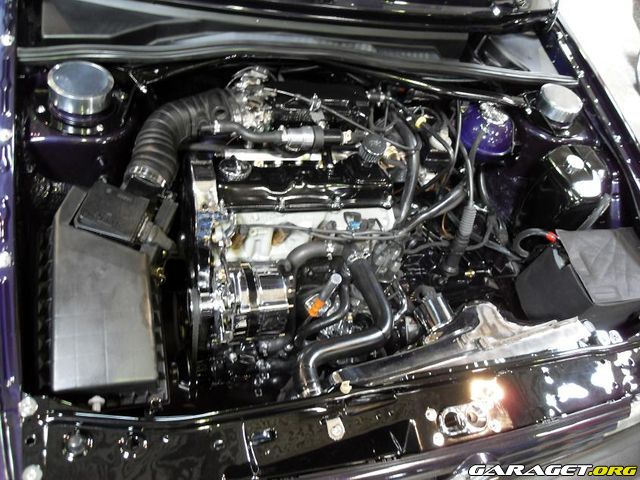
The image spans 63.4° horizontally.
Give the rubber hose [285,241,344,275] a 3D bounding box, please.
[{"bbox_3d":[-0.017,0.034,1.066,0.121,0.067,0.047,-2,55,-18],"label":"rubber hose"}]

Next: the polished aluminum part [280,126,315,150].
[{"bbox_3d":[-0.045,-0.214,1.080,0.070,0.045,0.045,-4,57,-22],"label":"polished aluminum part"}]

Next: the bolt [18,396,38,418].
[{"bbox_3d":[-0.383,0.220,0.680,0.023,0.013,0.023,-4,57,-22],"label":"bolt"}]

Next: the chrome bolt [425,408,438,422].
[{"bbox_3d":[0.166,0.261,0.772,0.018,0.010,0.018,8,53,-11],"label":"chrome bolt"}]

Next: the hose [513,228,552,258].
[{"bbox_3d":[0.473,0.006,1.166,0.065,0.077,0.046,-2,55,-18],"label":"hose"}]

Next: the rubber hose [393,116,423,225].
[{"bbox_3d":[0.191,-0.158,1.122,0.069,0.141,0.210,-2,55,-18],"label":"rubber hose"}]

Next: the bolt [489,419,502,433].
[{"bbox_3d":[0.279,0.296,0.826,0.018,0.009,0.018,-4,57,-22],"label":"bolt"}]

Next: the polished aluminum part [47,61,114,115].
[{"bbox_3d":[-0.436,-0.279,0.952,0.109,0.037,0.109,-2,55,-19],"label":"polished aluminum part"}]

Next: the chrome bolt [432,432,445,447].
[{"bbox_3d":[0.179,0.303,0.786,0.017,0.009,0.017,-4,57,-22],"label":"chrome bolt"}]

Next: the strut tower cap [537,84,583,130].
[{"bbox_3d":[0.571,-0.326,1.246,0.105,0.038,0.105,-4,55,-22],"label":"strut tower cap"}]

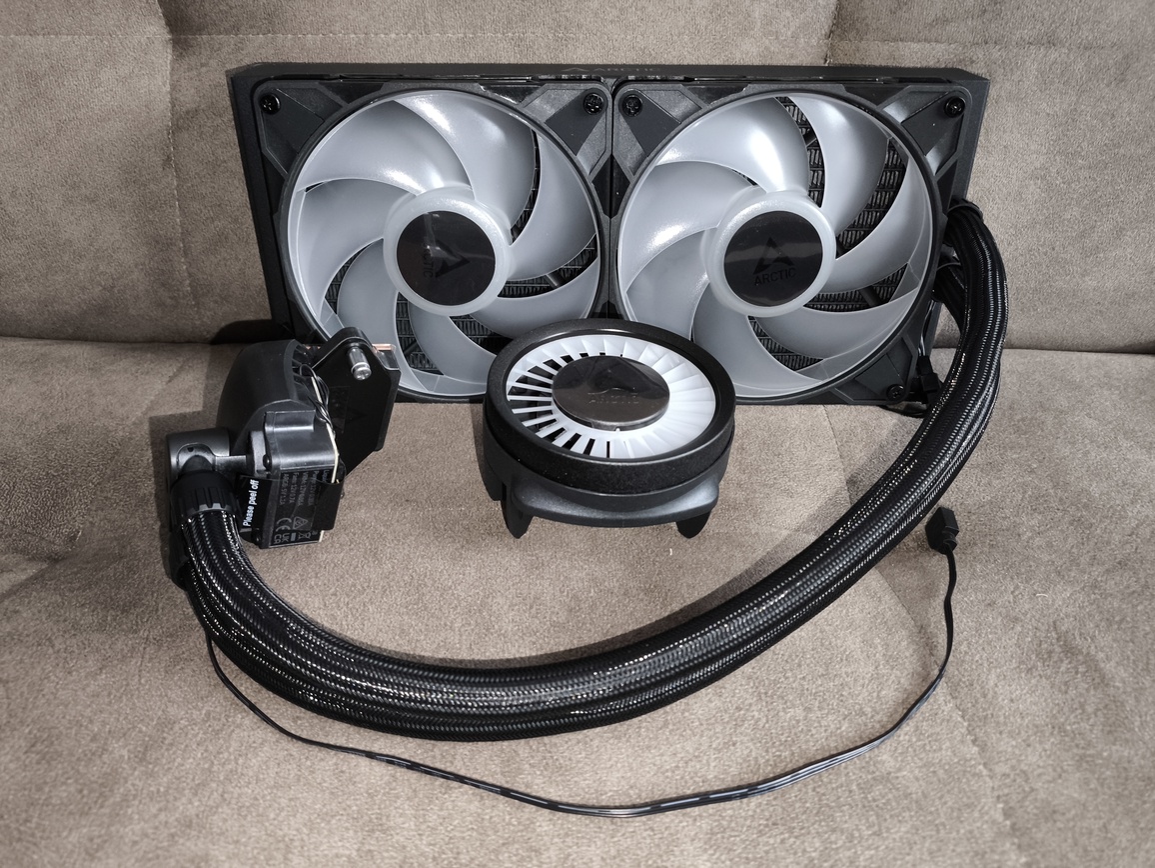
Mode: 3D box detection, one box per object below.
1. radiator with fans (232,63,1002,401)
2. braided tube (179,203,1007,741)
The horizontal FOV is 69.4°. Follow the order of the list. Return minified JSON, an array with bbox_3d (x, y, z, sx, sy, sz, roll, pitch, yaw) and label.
[{"bbox_3d":[0.014,-0.089,0.383,0.315,0.139,0.064,0,30,0],"label":"radiator with fans"},{"bbox_3d":[0.020,-0.007,0.314,0.315,0.087,0.232,0,40,0],"label":"braided tube"}]

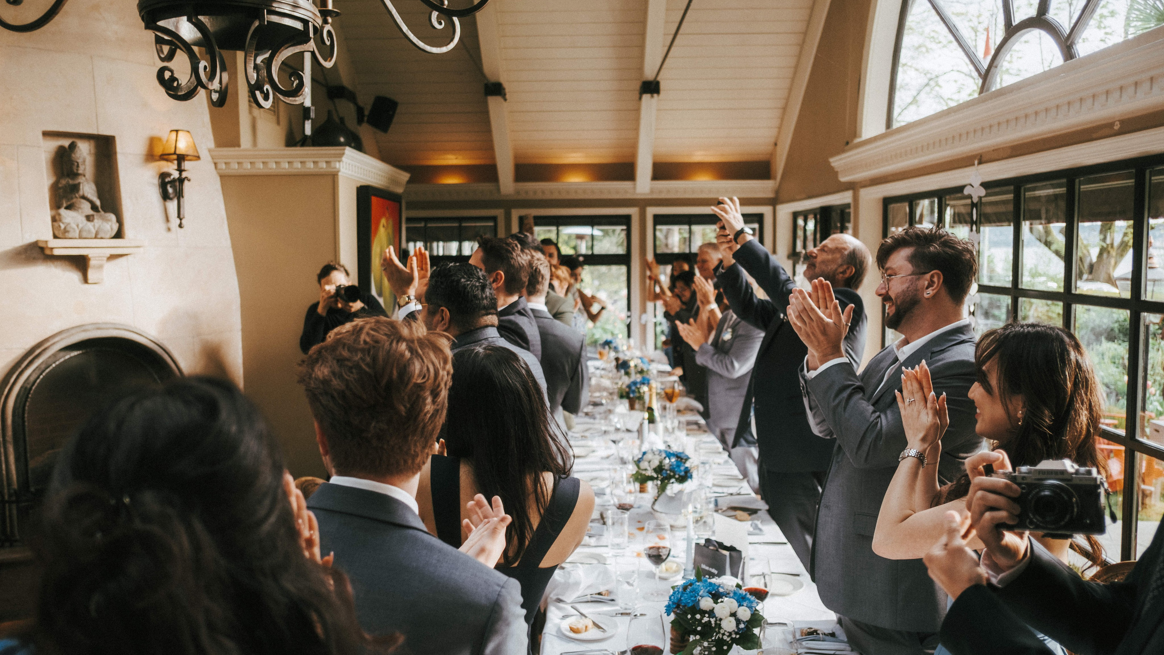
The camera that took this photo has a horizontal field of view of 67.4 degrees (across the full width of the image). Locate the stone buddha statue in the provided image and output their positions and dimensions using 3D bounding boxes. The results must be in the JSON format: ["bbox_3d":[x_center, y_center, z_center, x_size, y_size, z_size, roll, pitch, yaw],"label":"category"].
[{"bbox_3d":[-2.334,-0.647,4.100,0.170,0.457,0.280,4,7,44],"label":"stone buddha statue"}]

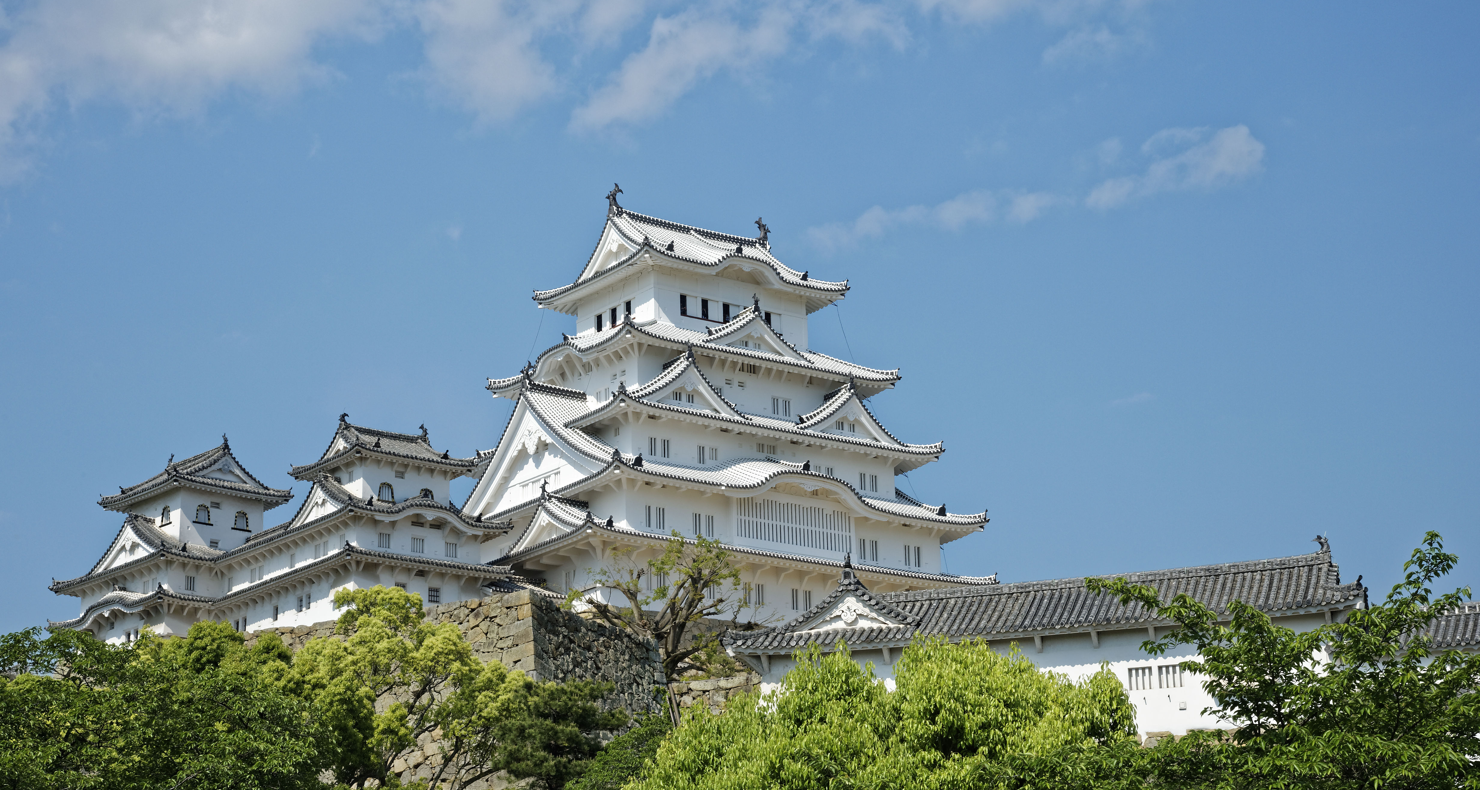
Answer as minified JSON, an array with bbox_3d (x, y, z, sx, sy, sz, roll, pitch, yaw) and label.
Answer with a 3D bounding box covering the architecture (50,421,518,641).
[{"bbox_3d":[-32.900,9.790,194.950,16.500,17.500,41.000,10,-18,-34],"label":"architecture"}]

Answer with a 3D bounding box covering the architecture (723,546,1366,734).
[{"bbox_3d":[10.100,8.510,88.490,20.200,6.300,6.800,-5,-15,20],"label":"architecture"}]

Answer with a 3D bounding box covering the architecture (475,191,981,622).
[{"bbox_3d":[-3.120,2.160,196.210,33.800,33.200,26.500,10,-18,-34],"label":"architecture"}]

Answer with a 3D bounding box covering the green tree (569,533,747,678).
[{"bbox_3d":[-4.600,11.670,157.080,10.200,8.400,8.500,0,-14,-2],"label":"green tree"}]

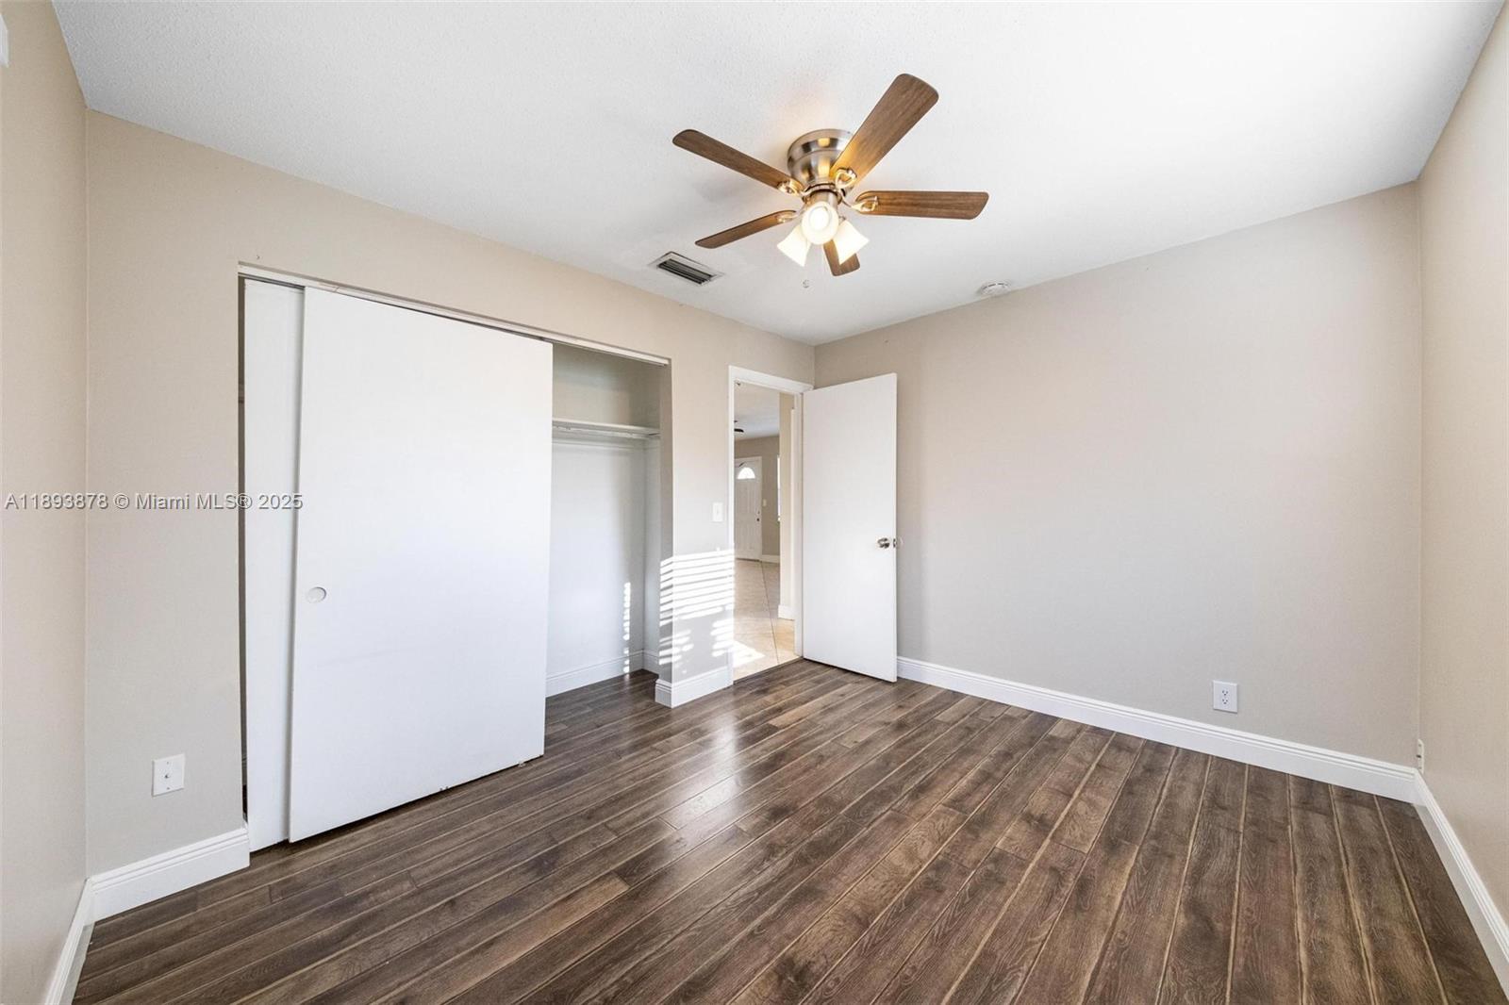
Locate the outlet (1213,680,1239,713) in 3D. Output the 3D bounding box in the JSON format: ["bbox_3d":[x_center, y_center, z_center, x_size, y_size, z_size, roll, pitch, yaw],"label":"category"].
[{"bbox_3d":[2.200,0.910,2.348,0.085,0.134,0.010,-1,0,45],"label":"outlet"}]

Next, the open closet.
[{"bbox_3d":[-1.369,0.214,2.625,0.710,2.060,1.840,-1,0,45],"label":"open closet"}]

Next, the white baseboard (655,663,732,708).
[{"bbox_3d":[-0.376,1.160,3.226,0.183,0.143,0.482,-1,0,45],"label":"white baseboard"}]

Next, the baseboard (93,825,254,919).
[{"bbox_3d":[-1.854,1.184,1.615,0.020,0.127,0.327,-1,0,45],"label":"baseboard"}]

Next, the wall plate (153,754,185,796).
[{"bbox_3d":[-1.873,0.874,1.609,0.009,0.112,0.067,-1,0,45],"label":"wall plate"}]

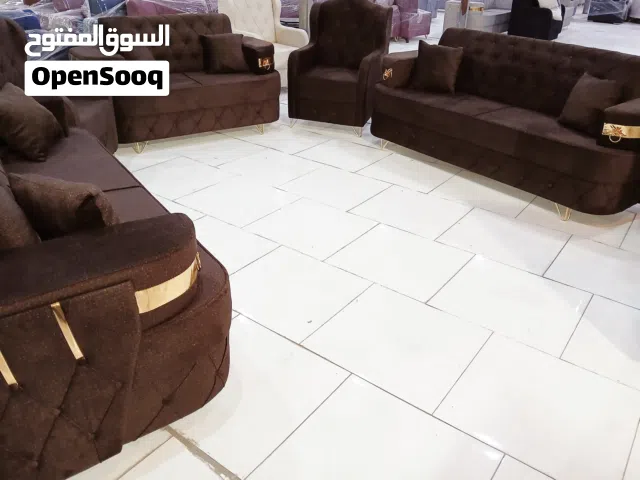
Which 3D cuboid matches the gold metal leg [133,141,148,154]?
[{"bbox_3d":[-1.472,-0.753,3.928,0.105,0.110,0.070,-16,34,-28],"label":"gold metal leg"}]

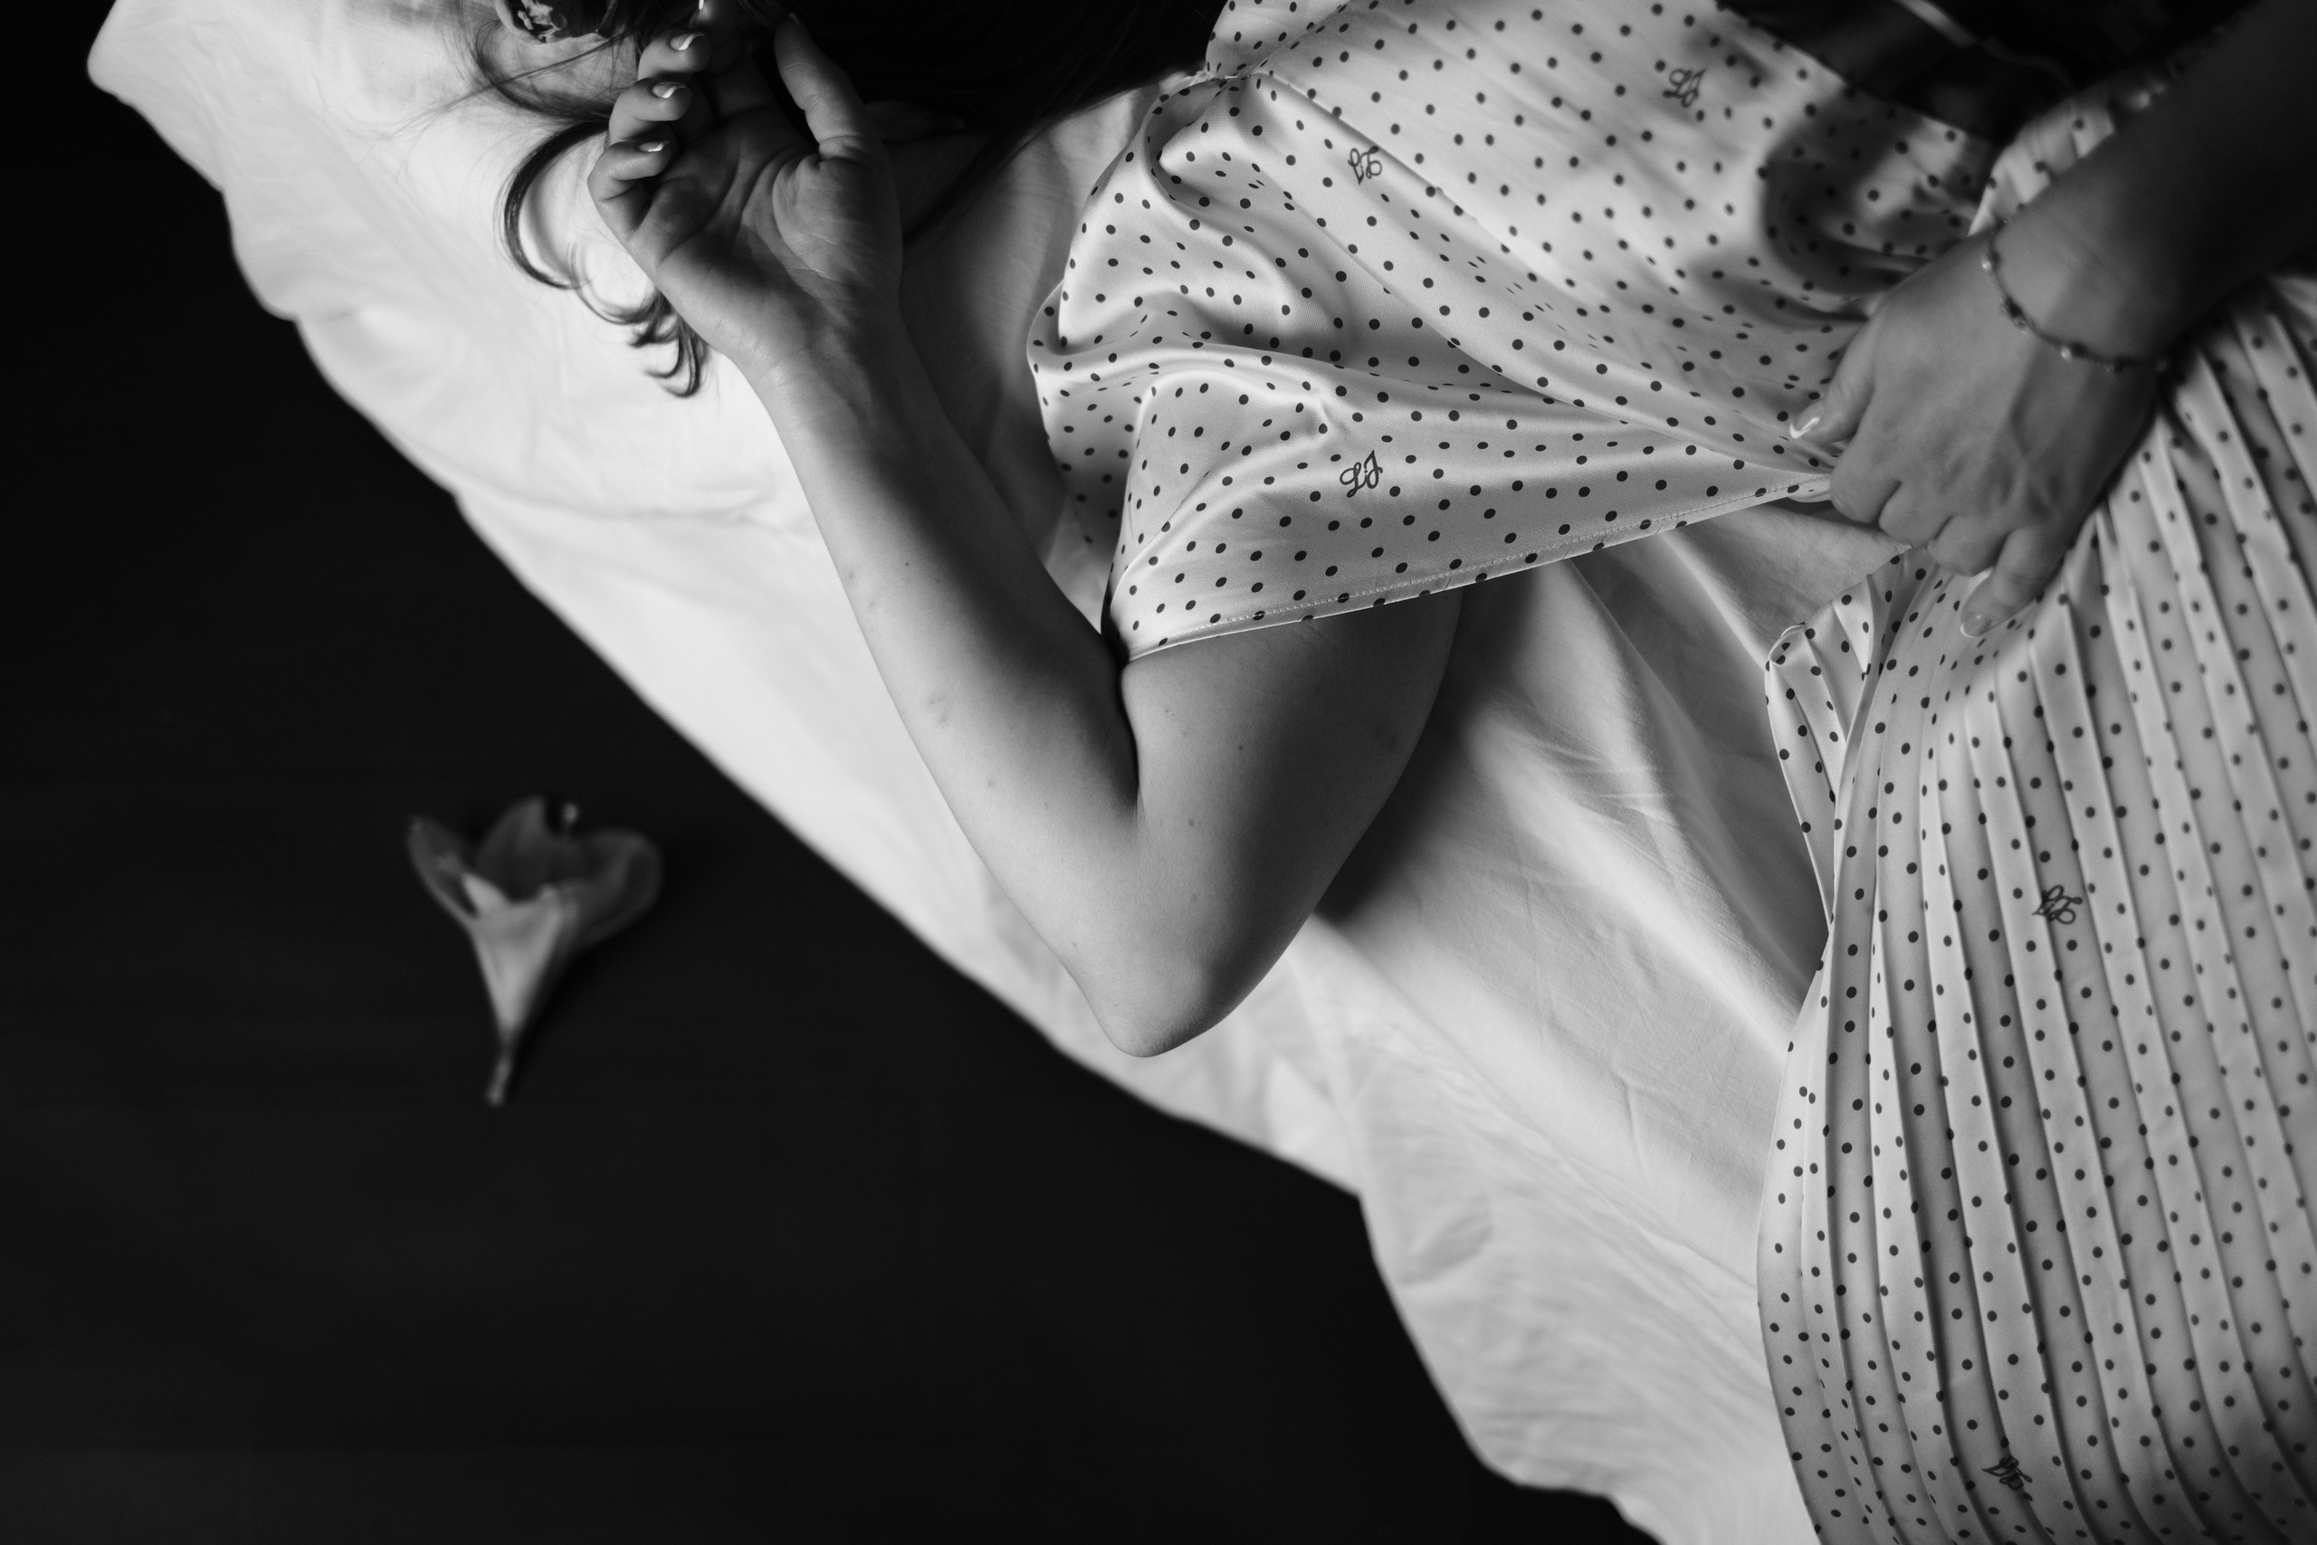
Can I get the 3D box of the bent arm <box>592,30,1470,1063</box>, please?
[{"bbox_3d":[-0.046,-0.086,1.210,0.305,0.150,0.375,-2,80,-1],"label":"bent arm"}]

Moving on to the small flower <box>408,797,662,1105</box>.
[{"bbox_3d":[-0.256,0.073,1.400,0.100,0.072,0.126,7,76,2],"label":"small flower"}]

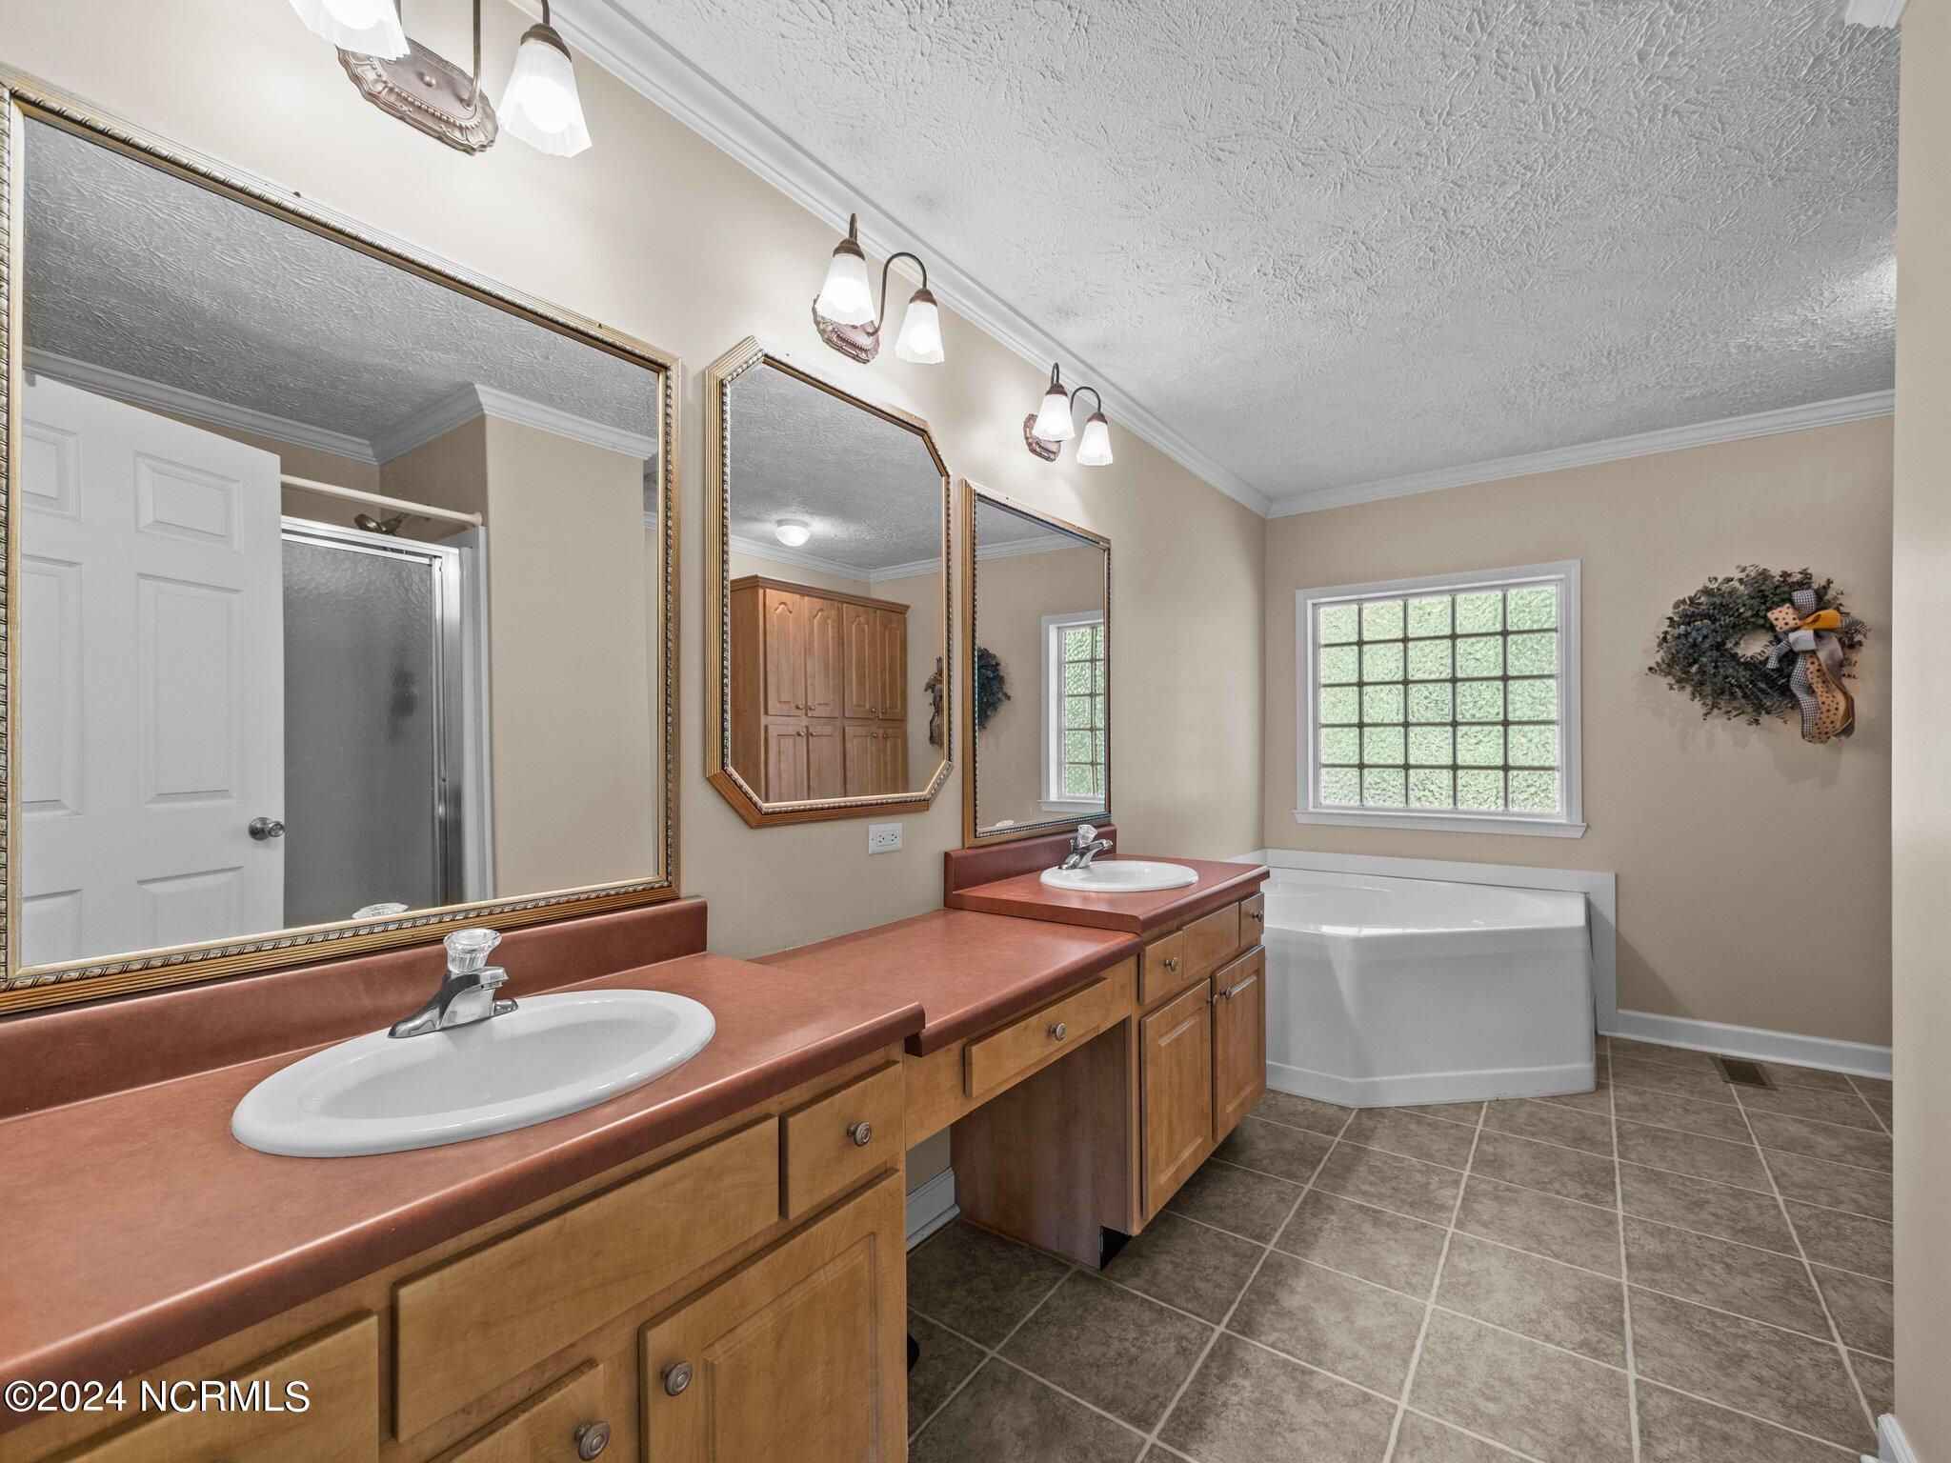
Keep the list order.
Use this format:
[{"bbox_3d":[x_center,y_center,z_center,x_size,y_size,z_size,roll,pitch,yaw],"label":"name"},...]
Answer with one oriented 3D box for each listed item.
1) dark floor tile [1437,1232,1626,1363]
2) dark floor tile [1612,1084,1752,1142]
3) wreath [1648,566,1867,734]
[{"bbox_3d":[1.222,1.245,1.737,0.328,0.010,0.328,-1,-1,38],"label":"dark floor tile"},{"bbox_3d":[2.299,1.253,2.582,0.328,0.010,0.328,-1,-1,38],"label":"dark floor tile"},{"bbox_3d":[2.897,-0.290,2.949,0.570,0.630,0.170,0,0,38],"label":"wreath"}]

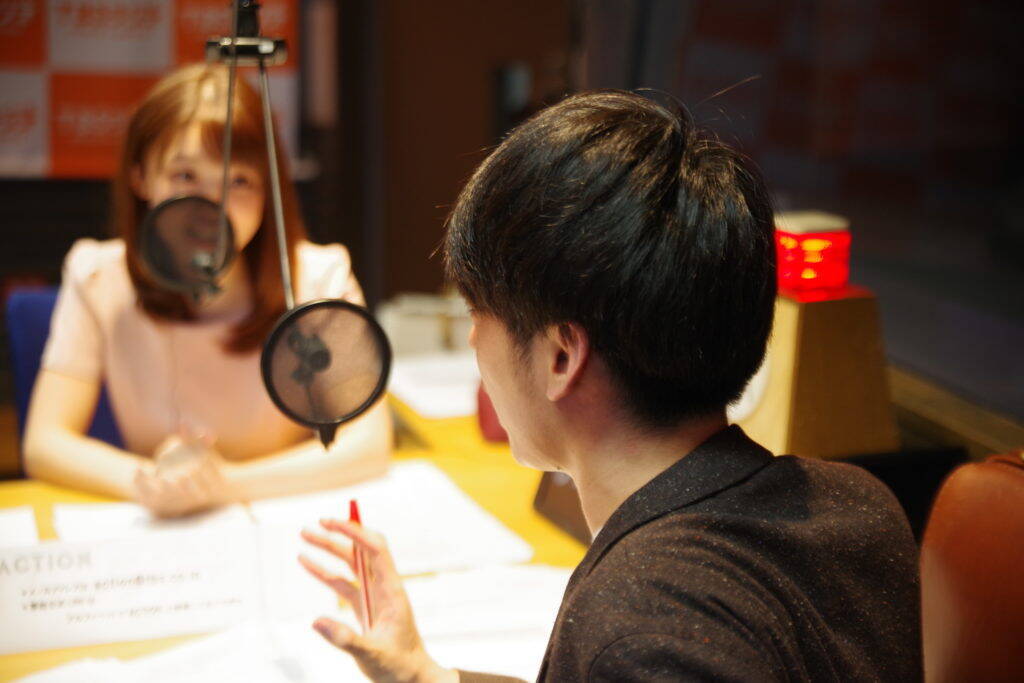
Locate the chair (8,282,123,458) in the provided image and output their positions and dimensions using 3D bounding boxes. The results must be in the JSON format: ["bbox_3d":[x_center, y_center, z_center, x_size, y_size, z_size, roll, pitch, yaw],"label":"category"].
[{"bbox_3d":[-0.450,0.406,2.610,0.550,0.900,0.580,1,10,2],"label":"chair"}]

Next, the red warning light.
[{"bbox_3d":[0.350,-0.105,2.350,0.072,0.086,0.072,-6,12,-34],"label":"red warning light"}]

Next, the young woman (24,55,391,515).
[{"bbox_3d":[-0.362,0.245,2.460,0.450,1.150,0.620,1,10,5],"label":"young woman"}]

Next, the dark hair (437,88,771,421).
[{"bbox_3d":[0.067,-0.056,1.330,0.220,0.230,0.188,-2,6,39],"label":"dark hair"}]

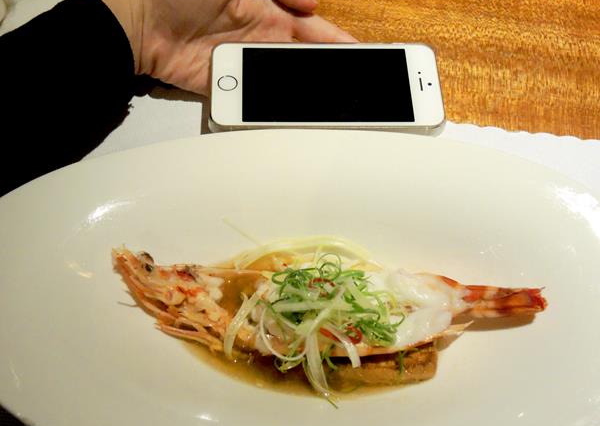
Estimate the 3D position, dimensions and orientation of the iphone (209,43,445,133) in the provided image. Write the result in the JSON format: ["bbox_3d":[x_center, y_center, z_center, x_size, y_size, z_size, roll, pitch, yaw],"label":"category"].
[{"bbox_3d":[0.014,-0.068,0.395,0.124,0.008,0.059,0,59,-3],"label":"iphone"}]

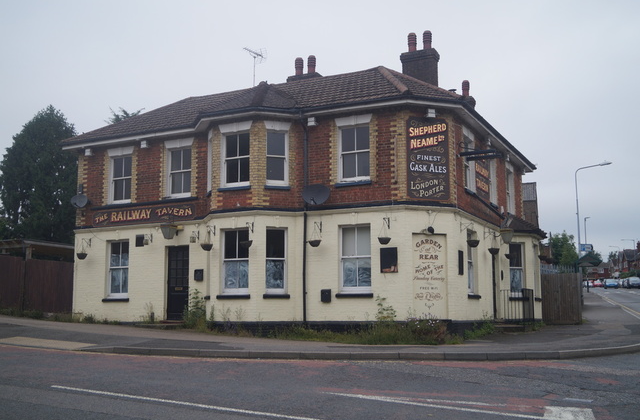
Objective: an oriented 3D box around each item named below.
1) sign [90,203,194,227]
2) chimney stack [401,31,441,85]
[{"bbox_3d":[-5.487,0.177,21.345,4.015,0.402,0.050,-4,-9,26],"label":"sign"},{"bbox_3d":[3.274,-4.783,22.534,1.126,1.920,0.620,-4,-9,26],"label":"chimney stack"}]

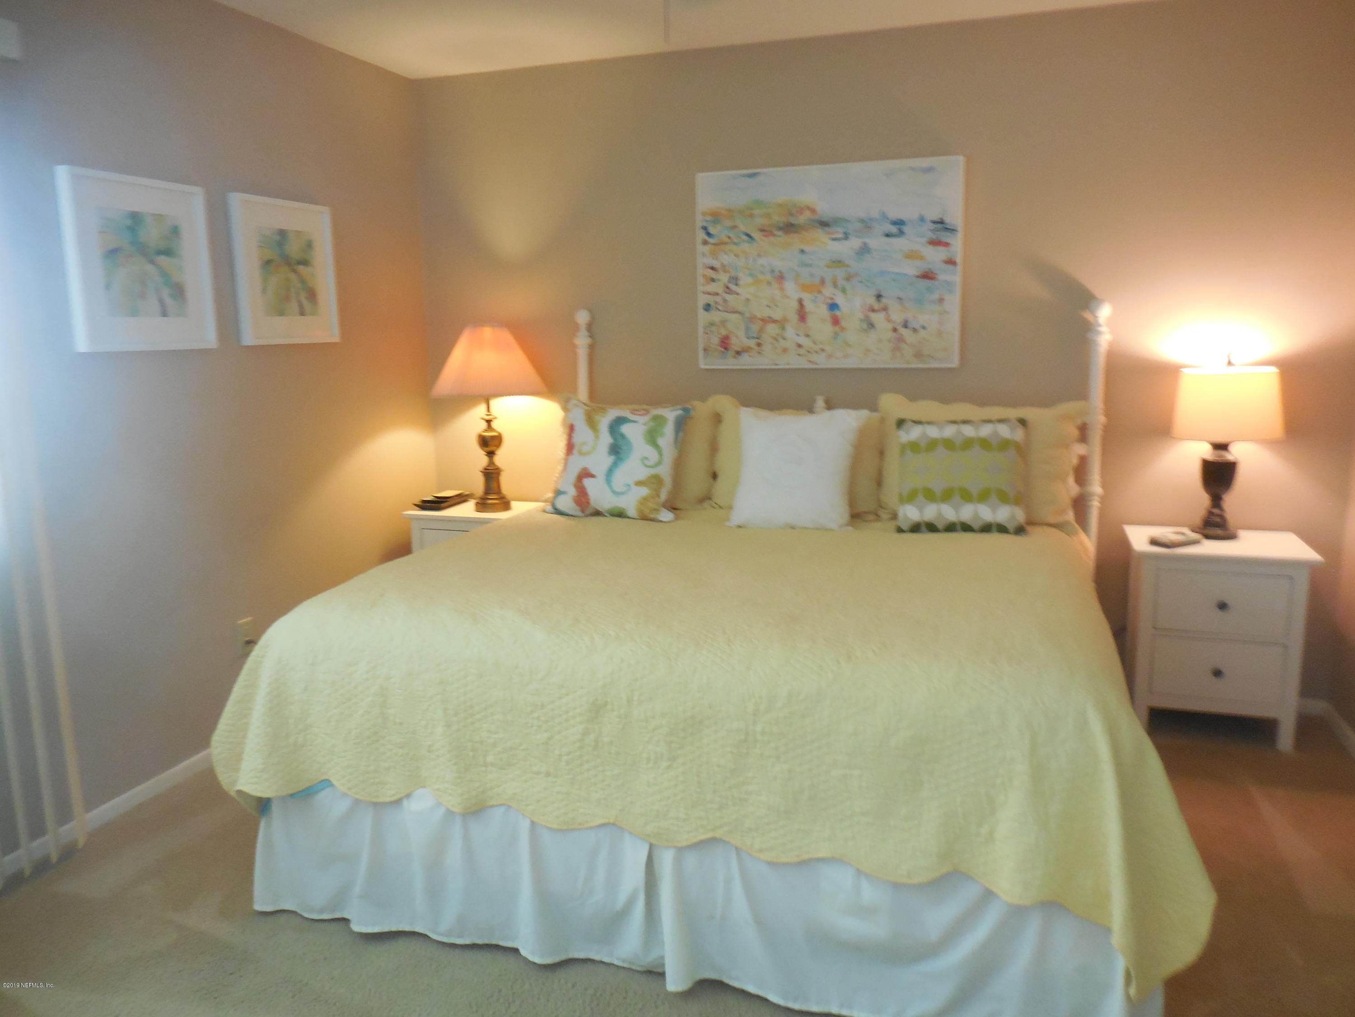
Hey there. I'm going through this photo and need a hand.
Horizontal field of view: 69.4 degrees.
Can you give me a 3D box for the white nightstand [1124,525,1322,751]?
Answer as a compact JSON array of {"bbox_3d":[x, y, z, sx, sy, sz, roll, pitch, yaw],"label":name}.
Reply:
[{"bbox_3d":[1.835,0.432,3.387,0.538,0.652,0.385,3,11,18],"label":"white nightstand"}]

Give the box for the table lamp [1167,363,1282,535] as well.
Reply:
[{"bbox_3d":[1.851,-0.193,3.311,0.336,0.603,0.336,3,11,18],"label":"table lamp"}]

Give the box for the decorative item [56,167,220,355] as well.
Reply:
[{"bbox_3d":[-1.573,-0.718,2.884,0.041,0.494,0.479,3,11,18],"label":"decorative item"}]

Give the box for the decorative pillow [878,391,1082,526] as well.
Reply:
[{"bbox_3d":[1.093,-0.169,3.512,0.692,0.464,0.168,3,-4,18],"label":"decorative pillow"}]

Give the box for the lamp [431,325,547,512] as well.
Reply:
[{"bbox_3d":[-0.772,-0.372,4.046,0.464,0.766,0.464,-1,11,0],"label":"lamp"}]

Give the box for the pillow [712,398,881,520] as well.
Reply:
[{"bbox_3d":[0.460,-0.192,3.688,0.672,0.464,0.168,3,-4,18],"label":"pillow"}]

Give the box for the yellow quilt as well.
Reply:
[{"bbox_3d":[0.222,0.386,2.928,2.164,0.464,2.065,3,11,18],"label":"yellow quilt"}]

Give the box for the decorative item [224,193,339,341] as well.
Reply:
[{"bbox_3d":[-1.379,-0.832,3.464,0.041,0.494,0.474,3,11,18],"label":"decorative item"}]

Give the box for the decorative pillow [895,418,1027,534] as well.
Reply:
[{"bbox_3d":[0.990,-0.115,3.388,0.430,0.415,0.138,1,-6,11],"label":"decorative pillow"}]

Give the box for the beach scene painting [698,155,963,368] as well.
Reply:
[{"bbox_3d":[0.571,-0.924,3.770,1.009,0.754,0.035,3,11,18],"label":"beach scene painting"}]

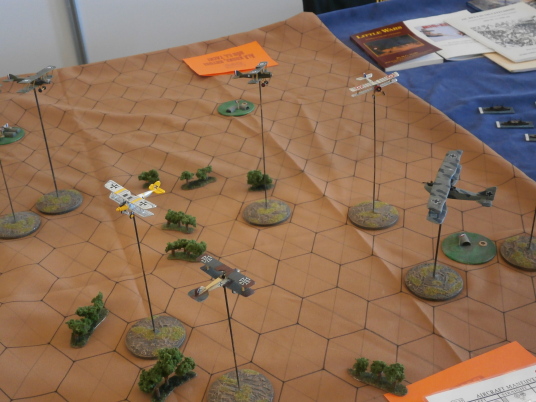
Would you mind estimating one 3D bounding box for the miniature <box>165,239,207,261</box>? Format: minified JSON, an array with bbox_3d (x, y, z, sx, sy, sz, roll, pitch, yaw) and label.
[{"bbox_3d":[-0.101,0.058,0.888,0.048,0.024,0.020,2,33,10],"label":"miniature"}]

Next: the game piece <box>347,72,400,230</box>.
[{"bbox_3d":[0.132,-0.061,0.895,0.067,0.189,0.065,-15,34,-17],"label":"game piece"}]

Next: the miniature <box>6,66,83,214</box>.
[{"bbox_3d":[-0.300,-0.079,0.971,0.070,0.193,0.080,7,34,18],"label":"miniature"}]

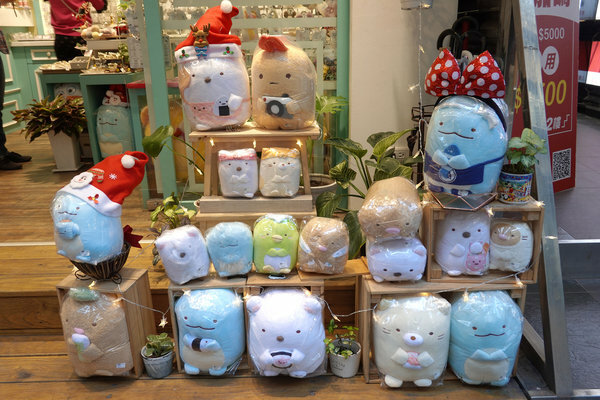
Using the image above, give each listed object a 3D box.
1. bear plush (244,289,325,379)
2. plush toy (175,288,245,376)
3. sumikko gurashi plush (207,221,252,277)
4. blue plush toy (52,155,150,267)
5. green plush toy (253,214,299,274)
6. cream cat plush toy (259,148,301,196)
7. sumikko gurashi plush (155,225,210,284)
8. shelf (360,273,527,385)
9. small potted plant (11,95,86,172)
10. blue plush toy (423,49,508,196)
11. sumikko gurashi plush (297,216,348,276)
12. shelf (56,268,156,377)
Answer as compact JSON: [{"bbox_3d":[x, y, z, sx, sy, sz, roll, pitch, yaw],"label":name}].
[{"bbox_3d":[-0.041,0.413,1.625,0.248,0.256,0.190,-1,16,0],"label":"bear plush"},{"bbox_3d":[-0.304,0.454,1.772,0.224,0.285,0.179,0,18,5],"label":"plush toy"},{"bbox_3d":[-0.237,0.168,1.748,0.146,0.175,0.117,-10,19,-3],"label":"sumikko gurashi plush"},{"bbox_3d":[-0.592,0.024,1.539,0.238,0.330,0.215,12,12,17],"label":"blue plush toy"},{"bbox_3d":[-0.080,0.151,1.757,0.149,0.196,0.116,-2,18,-3],"label":"green plush toy"},{"bbox_3d":[-0.077,-0.108,2.033,0.158,0.190,0.123,-4,18,-7],"label":"cream cat plush toy"},{"bbox_3d":[-0.382,0.180,1.693,0.150,0.189,0.120,-22,19,2],"label":"sumikko gurashi plush"},{"bbox_3d":[0.464,0.417,1.743,0.500,0.338,0.157,-2,18,-2],"label":"shelf"},{"bbox_3d":[-1.748,-0.480,3.754,0.504,0.515,0.448,-1,18,0],"label":"small potted plant"},{"bbox_3d":[0.471,-0.221,1.476,0.225,0.405,0.175,9,19,32],"label":"blue plush toy"},{"bbox_3d":[0.072,0.138,1.582,0.153,0.170,0.122,-1,16,2],"label":"sumikko gurashi plush"},{"bbox_3d":[-0.664,0.424,1.818,0.247,0.330,0.168,2,19,10],"label":"shelf"}]

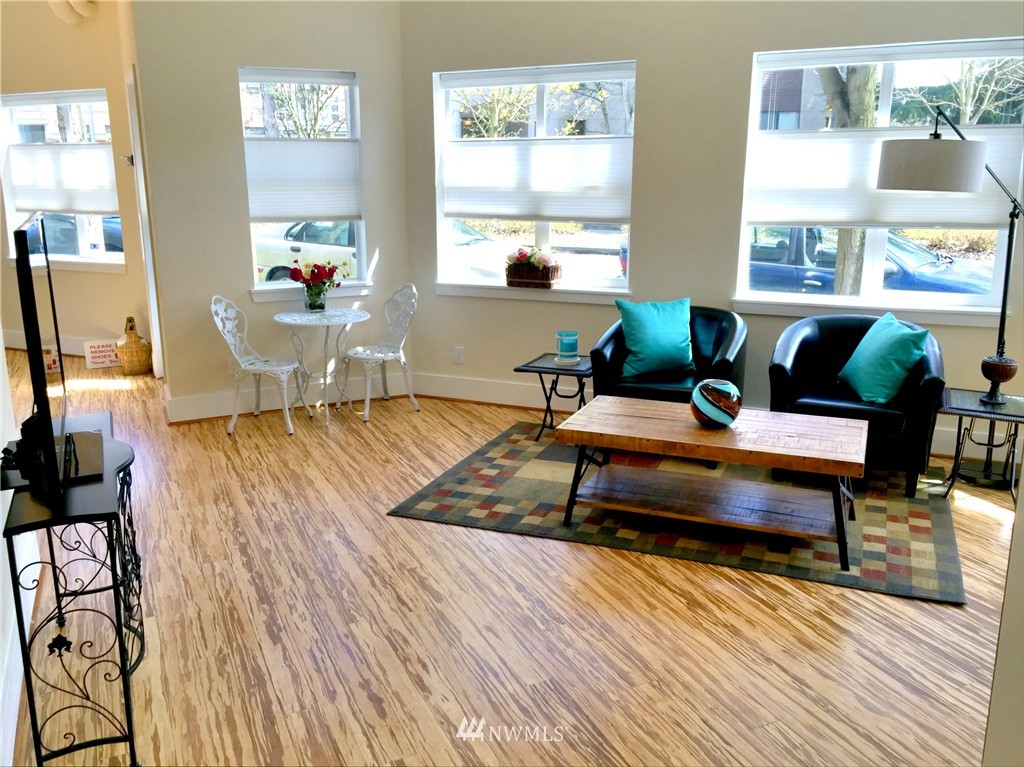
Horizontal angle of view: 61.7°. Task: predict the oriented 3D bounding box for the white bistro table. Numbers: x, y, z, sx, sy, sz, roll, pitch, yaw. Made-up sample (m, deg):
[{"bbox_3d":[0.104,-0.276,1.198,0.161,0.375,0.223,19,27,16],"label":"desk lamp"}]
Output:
[{"bbox_3d":[-1.190,-0.103,5.451,0.600,0.655,0.600,0,14,0],"label":"white bistro table"}]

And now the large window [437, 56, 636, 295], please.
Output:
[{"bbox_3d":[0.123,-1.264,5.356,1.335,1.332,0.120,6,15,24],"label":"large window"}]

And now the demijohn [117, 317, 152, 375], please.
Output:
[{"bbox_3d":[-2.953,-0.307,6.720,0.255,0.460,0.255,0,14,0],"label":"demijohn"}]

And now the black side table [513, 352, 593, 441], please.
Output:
[{"bbox_3d":[0.325,0.099,5.008,0.455,0.460,0.470,5,15,20],"label":"black side table"}]

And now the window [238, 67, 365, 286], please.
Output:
[{"bbox_3d":[-1.347,-1.310,5.566,0.750,1.355,0.120,-7,15,-26],"label":"window"}]

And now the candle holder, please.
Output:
[{"bbox_3d":[0.324,-0.206,5.016,0.150,0.178,0.150,0,14,0],"label":"candle holder"}]

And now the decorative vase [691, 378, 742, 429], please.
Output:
[{"bbox_3d":[0.886,0.089,3.718,0.219,0.216,0.219,6,15,22],"label":"decorative vase"}]

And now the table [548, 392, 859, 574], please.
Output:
[{"bbox_3d":[0.871,0.401,3.745,1.218,0.455,0.606,5,15,22],"label":"table"}]

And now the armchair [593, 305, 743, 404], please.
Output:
[{"bbox_3d":[0.894,-0.012,4.810,0.770,0.765,0.660,5,15,20],"label":"armchair"}]

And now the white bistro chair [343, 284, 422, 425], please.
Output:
[{"bbox_3d":[-0.863,-0.229,5.675,0.510,0.820,0.410,-12,18,-39],"label":"white bistro chair"}]

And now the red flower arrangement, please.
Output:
[{"bbox_3d":[-1.287,-0.723,5.632,0.330,0.165,0.260,0,14,0],"label":"red flower arrangement"}]

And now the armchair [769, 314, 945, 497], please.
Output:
[{"bbox_3d":[1.778,0.084,4.481,0.765,0.765,0.680,6,15,22],"label":"armchair"}]

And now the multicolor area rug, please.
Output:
[{"bbox_3d":[0.850,0.517,4.241,2.399,0.012,1.616,5,15,21],"label":"multicolor area rug"}]

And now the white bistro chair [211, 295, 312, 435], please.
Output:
[{"bbox_3d":[-1.562,-0.139,5.320,0.510,0.820,0.410,1,14,5],"label":"white bistro chair"}]

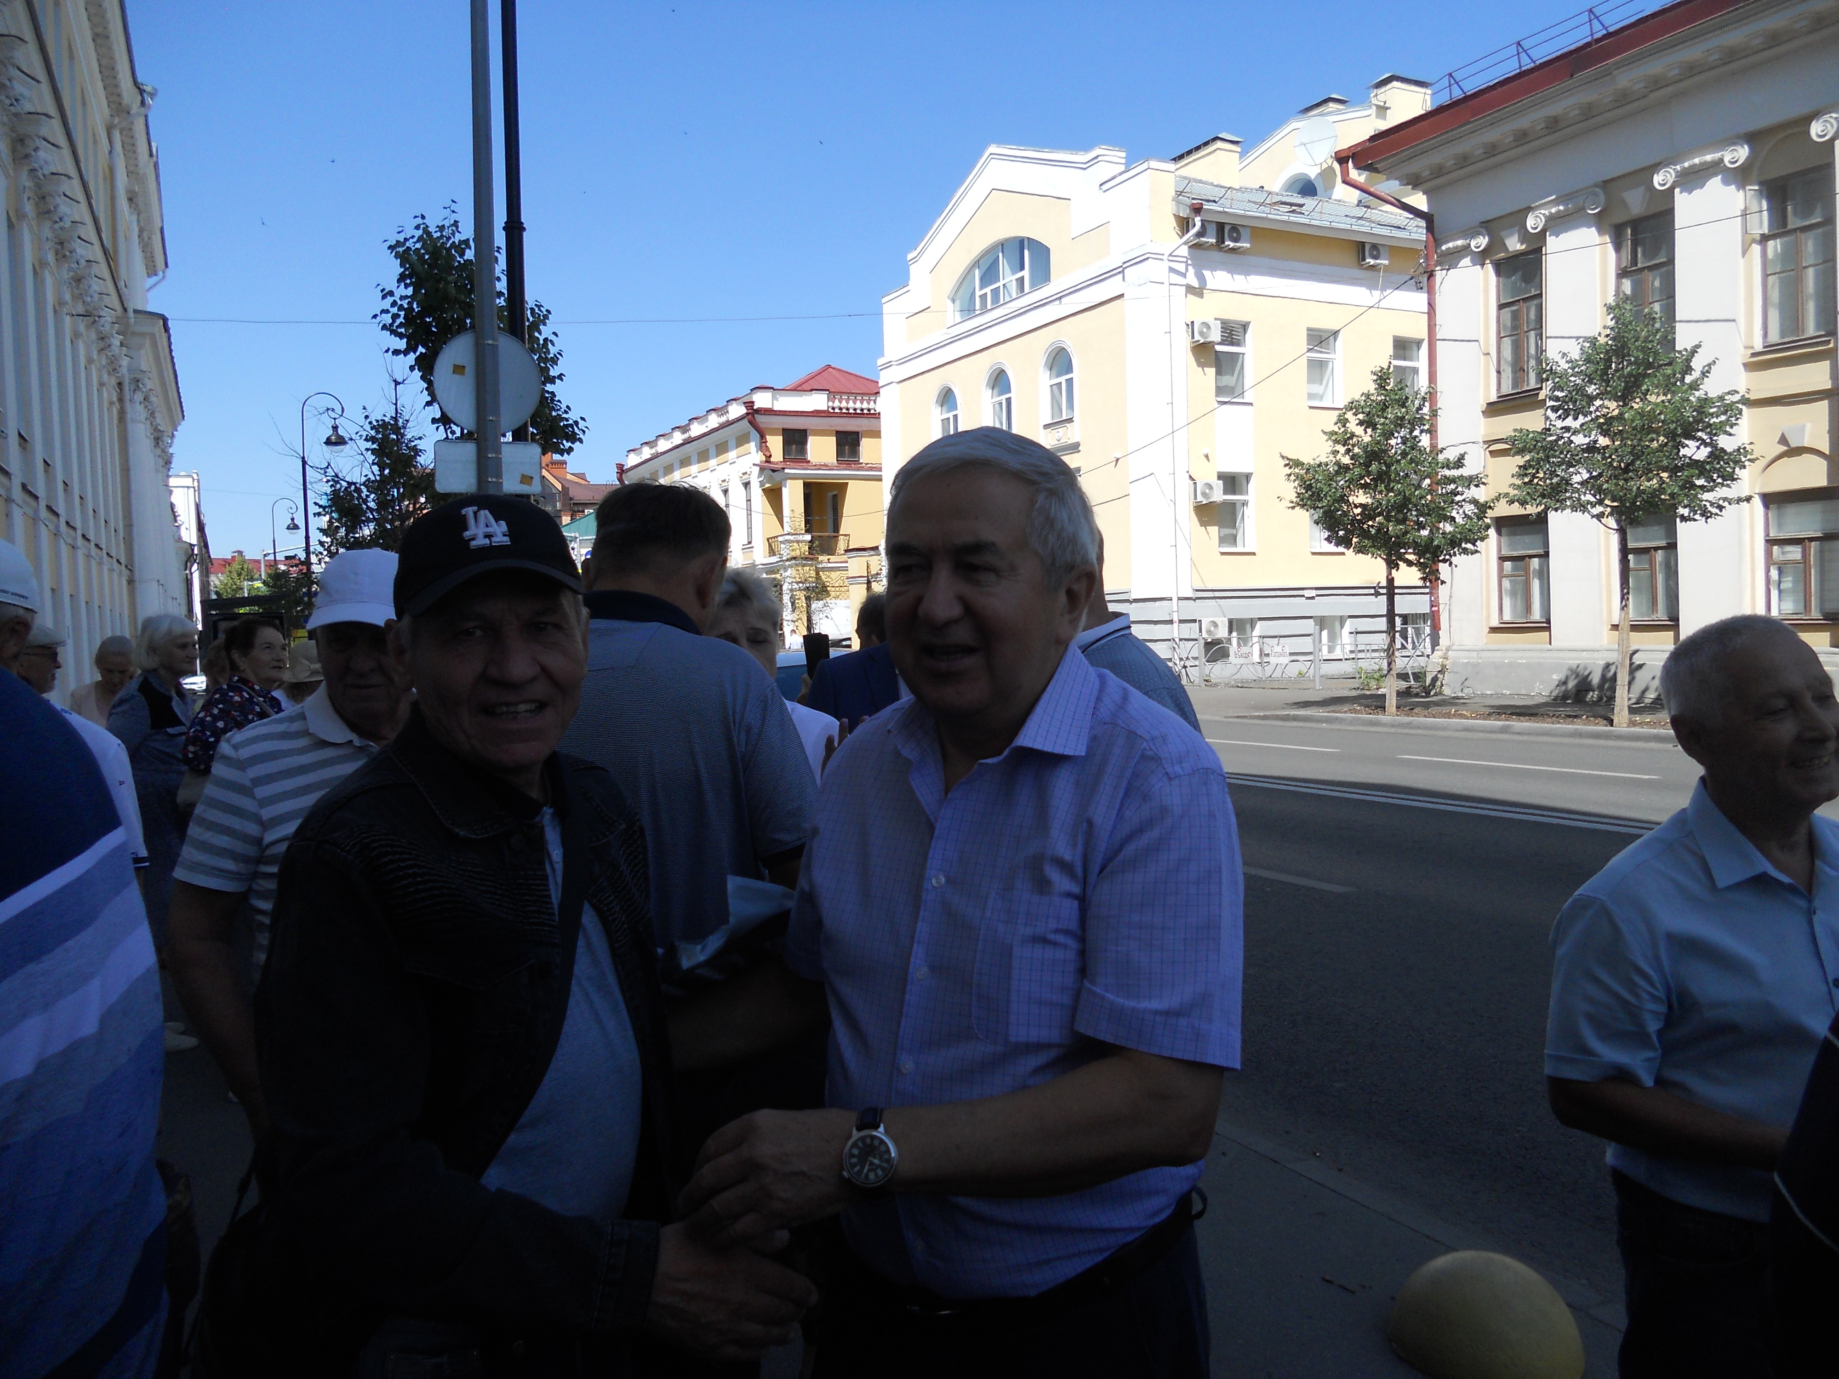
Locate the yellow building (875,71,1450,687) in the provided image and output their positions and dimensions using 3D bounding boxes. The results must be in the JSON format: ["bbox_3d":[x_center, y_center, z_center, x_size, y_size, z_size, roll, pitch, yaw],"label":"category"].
[{"bbox_3d":[9.149,-9.799,50.739,15.000,18.200,17.200,-3,2,-27],"label":"yellow building"}]

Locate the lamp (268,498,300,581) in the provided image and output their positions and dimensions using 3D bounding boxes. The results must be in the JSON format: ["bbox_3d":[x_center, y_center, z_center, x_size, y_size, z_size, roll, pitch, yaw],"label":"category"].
[{"bbox_3d":[-22.931,-3.298,52.132,1.100,7.266,0.550,-3,2,-26],"label":"lamp"}]

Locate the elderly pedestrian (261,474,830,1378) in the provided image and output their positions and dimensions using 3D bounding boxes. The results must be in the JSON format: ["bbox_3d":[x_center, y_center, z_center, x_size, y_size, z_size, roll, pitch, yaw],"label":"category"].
[{"bbox_3d":[-0.375,0.641,1.380,0.500,1.644,0.520,0,3,41],"label":"elderly pedestrian"}]

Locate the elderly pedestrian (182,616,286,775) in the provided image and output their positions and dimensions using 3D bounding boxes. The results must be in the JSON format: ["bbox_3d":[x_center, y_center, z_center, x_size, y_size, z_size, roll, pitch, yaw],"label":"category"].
[{"bbox_3d":[-2.245,0.574,4.830,0.380,1.645,0.480,-2,2,-5],"label":"elderly pedestrian"}]

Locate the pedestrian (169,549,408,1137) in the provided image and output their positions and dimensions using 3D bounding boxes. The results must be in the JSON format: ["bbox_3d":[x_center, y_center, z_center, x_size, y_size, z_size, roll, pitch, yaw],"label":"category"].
[{"bbox_3d":[-0.742,0.629,2.000,0.530,1.645,0.360,-3,2,-30],"label":"pedestrian"}]

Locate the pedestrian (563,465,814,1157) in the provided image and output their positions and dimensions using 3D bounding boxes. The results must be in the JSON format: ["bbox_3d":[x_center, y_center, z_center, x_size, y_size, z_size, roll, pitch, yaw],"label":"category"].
[{"bbox_3d":[-0.328,0.583,1.931,0.520,1.715,0.370,-1,2,12],"label":"pedestrian"}]

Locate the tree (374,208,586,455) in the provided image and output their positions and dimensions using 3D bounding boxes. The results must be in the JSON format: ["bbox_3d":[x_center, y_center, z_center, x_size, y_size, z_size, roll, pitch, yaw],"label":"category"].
[{"bbox_3d":[-3.765,-1.521,12.597,1.900,5.365,1.850,-2,2,-16],"label":"tree"}]

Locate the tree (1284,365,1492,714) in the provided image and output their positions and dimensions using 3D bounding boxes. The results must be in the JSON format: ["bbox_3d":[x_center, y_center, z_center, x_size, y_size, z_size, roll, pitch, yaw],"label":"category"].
[{"bbox_3d":[7.563,-2.425,23.298,3.350,5.630,3.200,-1,2,18],"label":"tree"}]

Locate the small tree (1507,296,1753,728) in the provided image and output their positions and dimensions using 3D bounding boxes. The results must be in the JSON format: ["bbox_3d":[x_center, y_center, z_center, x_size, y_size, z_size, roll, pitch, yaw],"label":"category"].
[{"bbox_3d":[9.478,-2.381,19.296,3.300,5.760,3.200,-1,2,26],"label":"small tree"}]

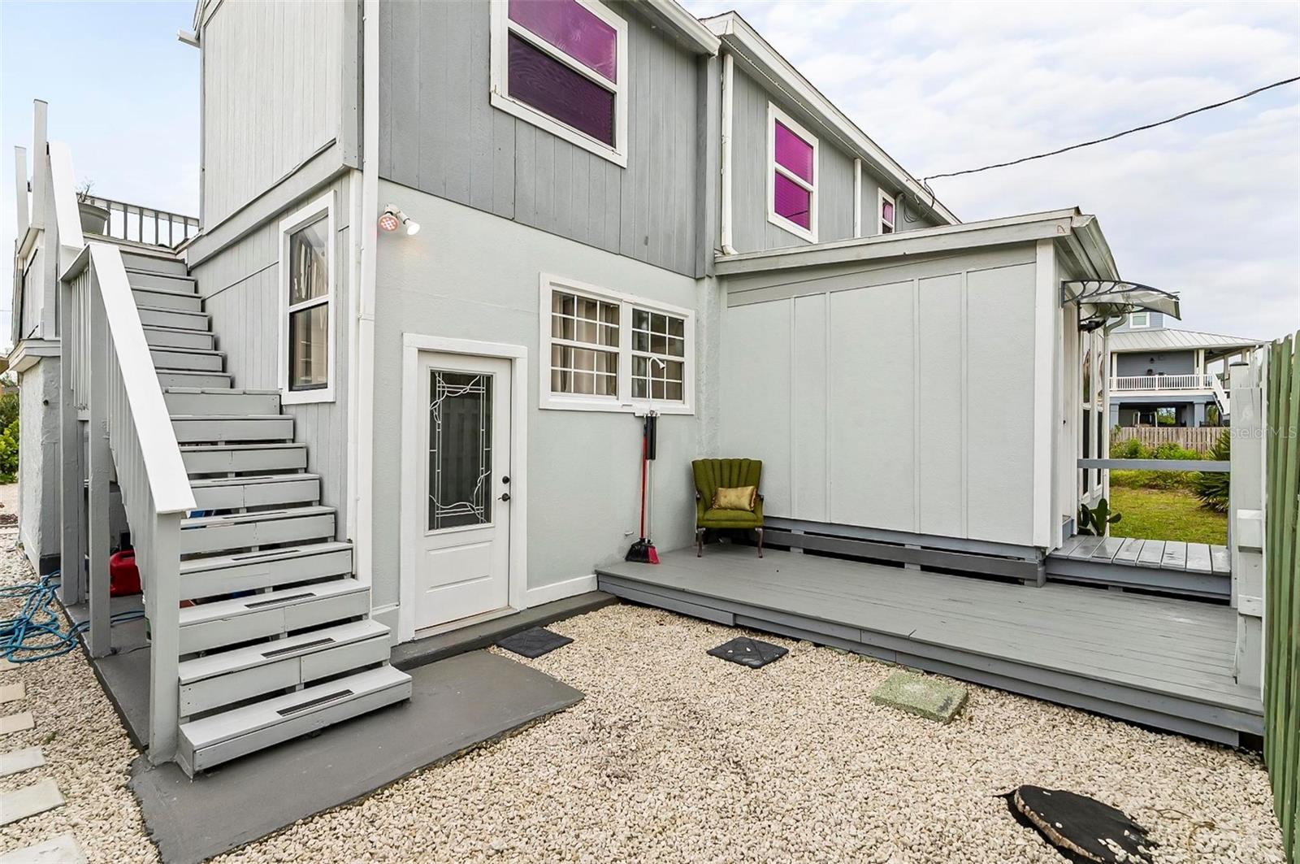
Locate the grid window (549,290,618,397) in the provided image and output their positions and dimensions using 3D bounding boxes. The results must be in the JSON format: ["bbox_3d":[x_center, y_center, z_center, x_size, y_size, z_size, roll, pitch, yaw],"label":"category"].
[{"bbox_3d":[-0.592,-0.802,5.364,0.070,0.950,0.837,1,0,43],"label":"grid window"}]

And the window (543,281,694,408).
[{"bbox_3d":[-0.220,-0.778,5.747,0.070,1.169,2.105,1,0,43],"label":"window"}]

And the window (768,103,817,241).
[{"bbox_3d":[1.963,-3.438,7.813,0.070,1.496,1.329,1,0,43],"label":"window"}]

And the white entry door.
[{"bbox_3d":[-1.448,0.427,4.493,0.050,2.041,0.800,1,0,43],"label":"white entry door"}]

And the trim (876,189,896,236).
[{"bbox_3d":[4.202,-3.646,10.203,0.070,1.041,0.821,1,0,43],"label":"trim"}]

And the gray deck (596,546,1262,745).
[{"bbox_3d":[1.891,1.431,4.939,4.400,0.200,2.100,1,0,39],"label":"gray deck"}]

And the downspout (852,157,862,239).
[{"bbox_3d":[3.311,-3.184,9.198,0.090,2.279,0.100,1,0,43],"label":"downspout"}]

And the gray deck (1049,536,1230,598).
[{"bbox_3d":[4.523,1.194,5.367,1.240,0.200,1.500,1,0,39],"label":"gray deck"}]

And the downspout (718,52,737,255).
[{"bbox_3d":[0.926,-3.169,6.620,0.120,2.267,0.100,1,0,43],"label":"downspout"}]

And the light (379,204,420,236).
[{"bbox_3d":[-1.723,-1.461,3.971,0.180,0.190,0.250,1,0,43],"label":"light"}]

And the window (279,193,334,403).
[{"bbox_3d":[-2.678,-0.975,4.481,1.050,1.510,0.070,1,0,40],"label":"window"}]

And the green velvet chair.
[{"bbox_3d":[0.845,0.817,6.369,0.740,1.000,0.700,0,0,5],"label":"green velvet chair"}]

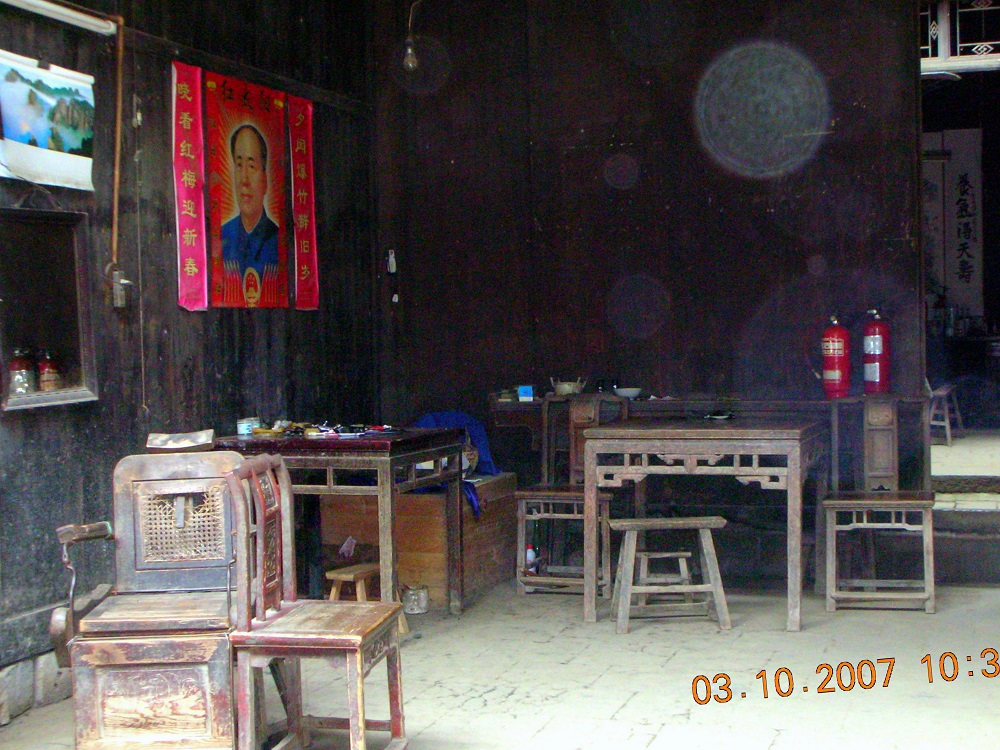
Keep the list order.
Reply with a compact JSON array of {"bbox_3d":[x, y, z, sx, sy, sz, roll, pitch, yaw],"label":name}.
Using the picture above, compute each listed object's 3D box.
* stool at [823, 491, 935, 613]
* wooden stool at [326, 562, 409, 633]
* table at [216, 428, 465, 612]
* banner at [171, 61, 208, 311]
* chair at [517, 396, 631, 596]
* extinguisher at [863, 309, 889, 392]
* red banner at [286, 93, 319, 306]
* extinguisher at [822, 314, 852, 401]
[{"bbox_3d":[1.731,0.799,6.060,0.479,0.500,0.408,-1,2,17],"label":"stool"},{"bbox_3d":[-0.560,0.979,5.684,0.224,0.306,0.357,-1,2,35],"label":"wooden stool"},{"bbox_3d":[-0.693,0.686,5.964,0.882,0.847,0.694,-1,2,25],"label":"table"},{"bbox_3d":[-1.355,-0.827,5.845,0.020,1.076,0.217,-1,2,23],"label":"banner"},{"bbox_3d":[0.383,0.590,6.640,0.500,0.964,0.449,-1,2,23],"label":"chair"},{"bbox_3d":[1.837,-0.110,6.474,0.133,0.423,0.133,-1,2,35],"label":"extinguisher"},{"bbox_3d":[-0.984,-0.864,6.735,0.020,1.063,0.228,-1,2,23],"label":"red banner"},{"bbox_3d":[1.649,-0.091,6.520,0.138,0.413,0.133,-1,2,33],"label":"extinguisher"}]

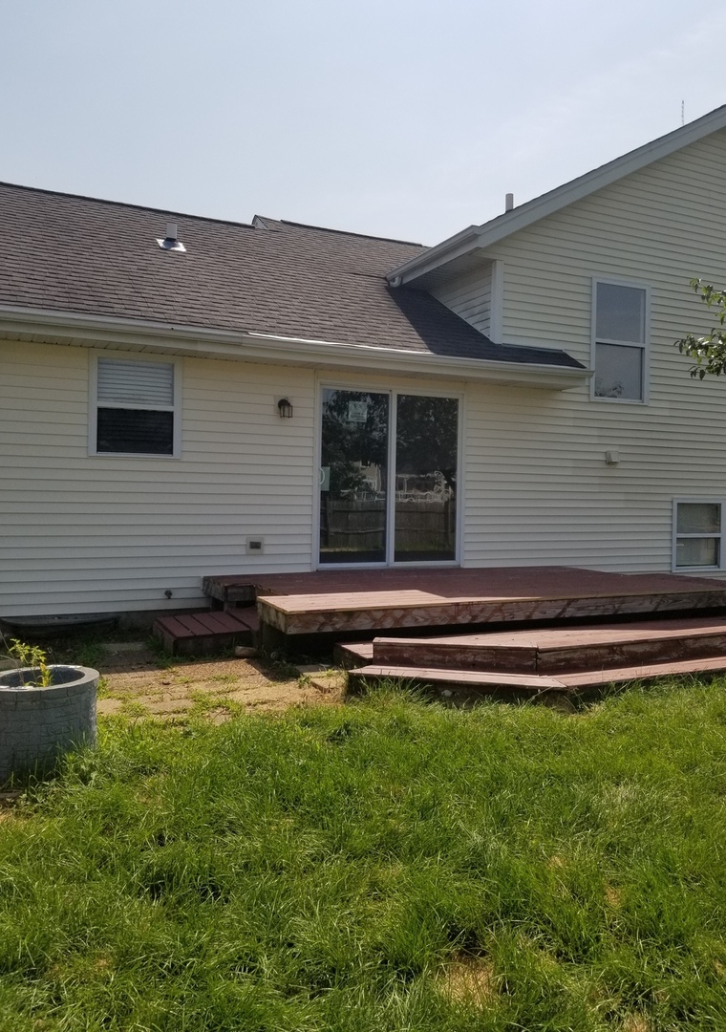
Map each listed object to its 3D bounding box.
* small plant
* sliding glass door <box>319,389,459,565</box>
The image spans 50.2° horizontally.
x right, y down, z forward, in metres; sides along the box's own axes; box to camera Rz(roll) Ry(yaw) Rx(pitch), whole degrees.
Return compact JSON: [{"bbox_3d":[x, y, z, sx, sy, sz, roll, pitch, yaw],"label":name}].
[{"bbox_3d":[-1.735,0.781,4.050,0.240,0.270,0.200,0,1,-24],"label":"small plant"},{"bbox_3d":[0.323,-0.413,8.713,1.780,1.960,0.100,0,1,-24],"label":"sliding glass door"}]

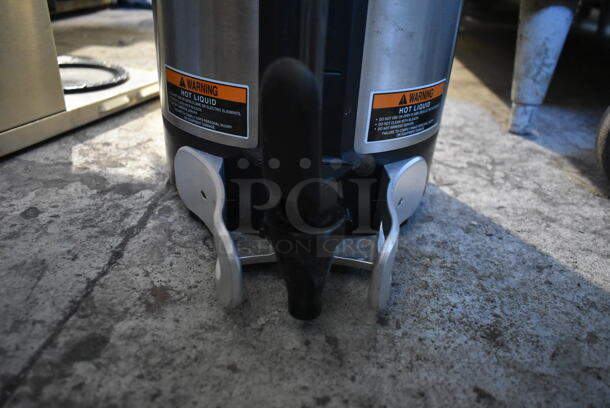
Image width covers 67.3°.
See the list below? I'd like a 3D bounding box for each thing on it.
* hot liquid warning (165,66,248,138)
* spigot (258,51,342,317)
[{"bbox_3d":[-0.068,-0.068,0.300,0.078,0.033,0.007,21,31,31],"label":"hot liquid warning"},{"bbox_3d":[-0.001,-0.004,0.235,0.040,0.132,0.064,-2,27,-2],"label":"spigot"}]

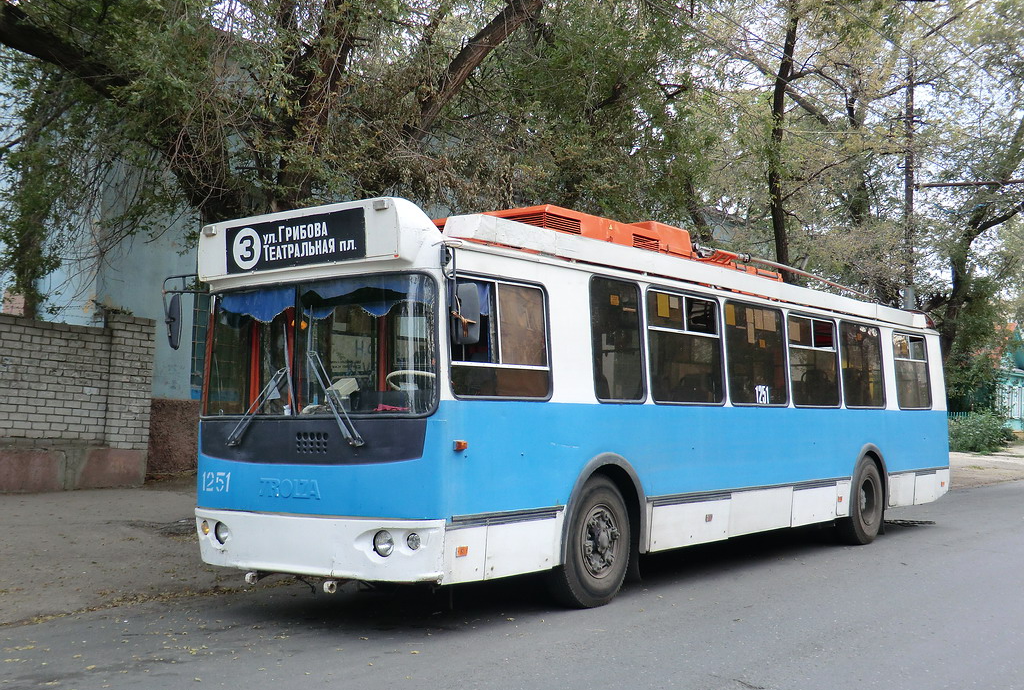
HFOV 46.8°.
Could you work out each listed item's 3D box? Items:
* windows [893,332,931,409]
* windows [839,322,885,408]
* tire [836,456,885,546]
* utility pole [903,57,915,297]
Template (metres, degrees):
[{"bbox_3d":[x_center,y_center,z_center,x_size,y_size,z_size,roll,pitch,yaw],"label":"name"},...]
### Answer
[{"bbox_3d":[5.372,0.363,15.865,0.061,0.995,1.391,-7,-7,36],"label":"windows"},{"bbox_3d":[4.229,0.248,14.304,0.061,1.005,1.431,-7,-7,36],"label":"windows"},{"bbox_3d":[4.186,1.885,14.351,0.294,1.056,1.056,-3,-5,36],"label":"tire"},{"bbox_3d":[8.832,-1.735,26.429,0.244,9.956,0.244,-3,-5,36],"label":"utility pole"}]

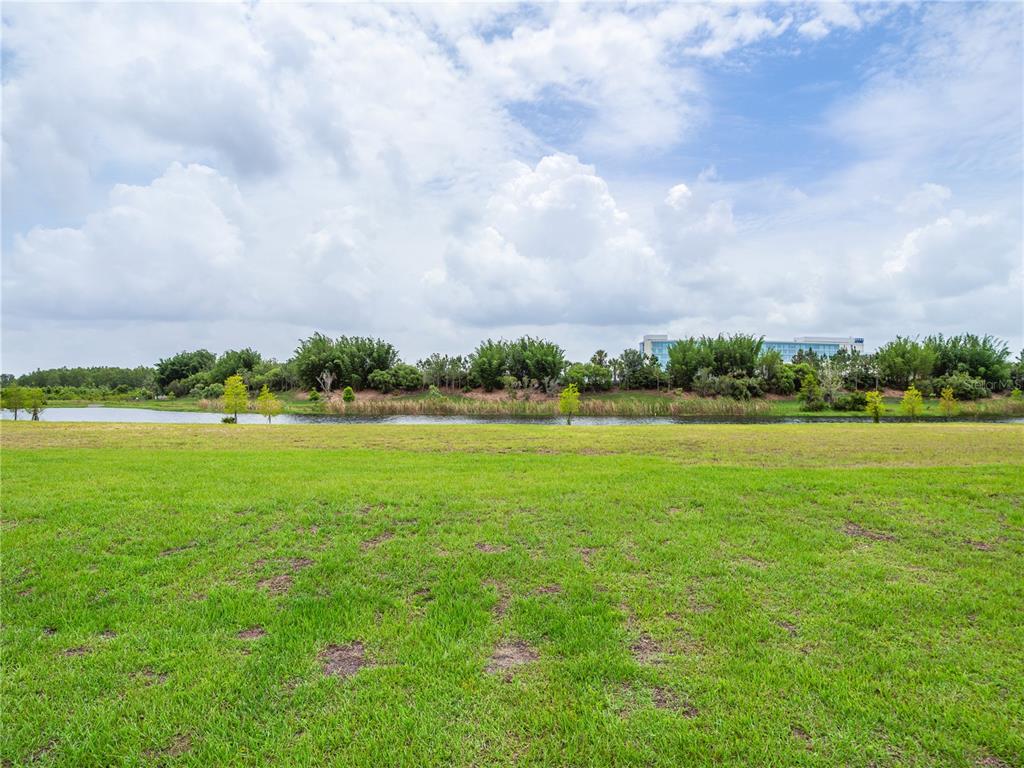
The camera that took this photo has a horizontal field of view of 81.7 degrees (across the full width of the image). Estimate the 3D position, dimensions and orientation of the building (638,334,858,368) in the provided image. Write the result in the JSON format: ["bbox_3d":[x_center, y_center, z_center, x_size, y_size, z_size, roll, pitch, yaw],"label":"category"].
[{"bbox_3d":[139.000,-12.700,350.000,135.000,28.000,25.000,0,0,-9],"label":"building"}]

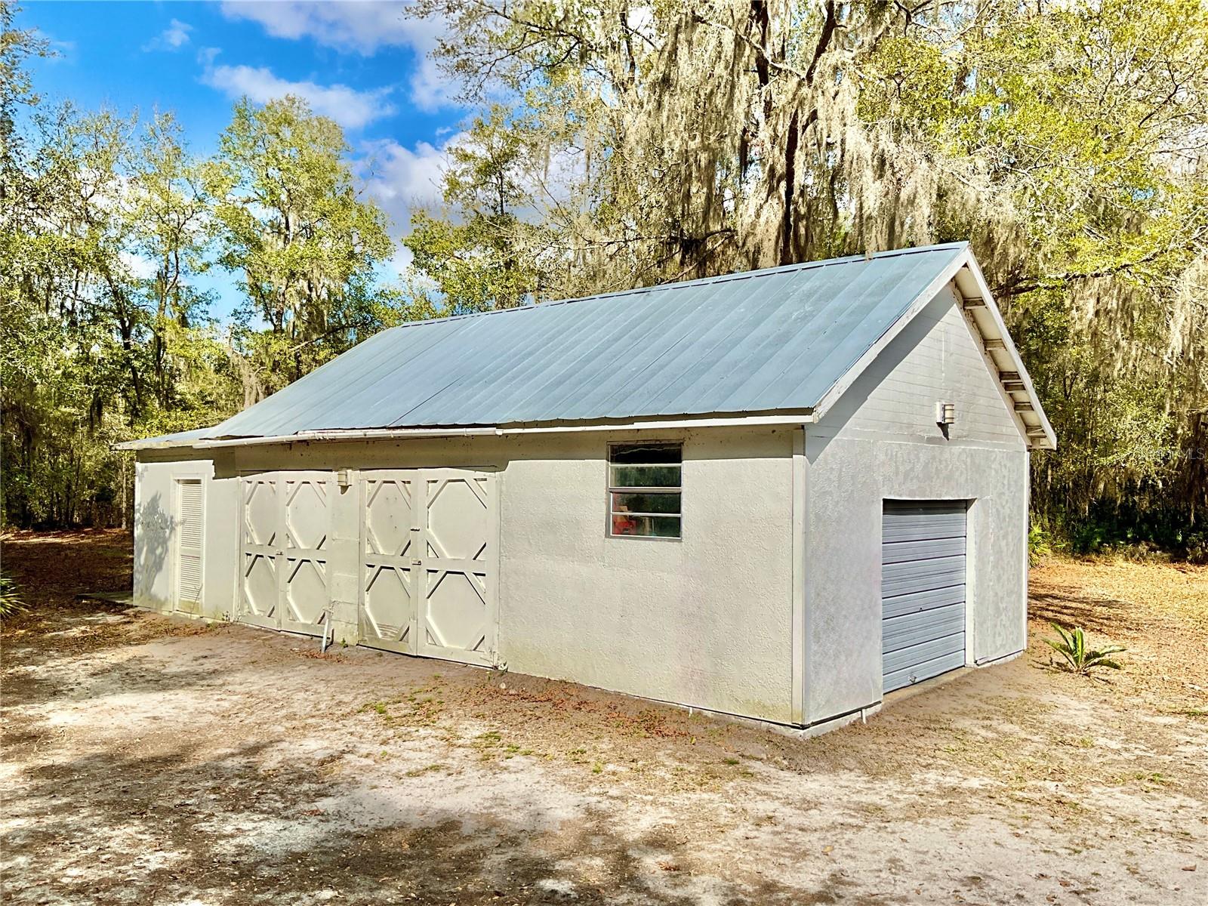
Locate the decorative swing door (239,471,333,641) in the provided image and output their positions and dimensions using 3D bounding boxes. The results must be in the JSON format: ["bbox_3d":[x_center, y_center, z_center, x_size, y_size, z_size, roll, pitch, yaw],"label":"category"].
[{"bbox_3d":[-4.357,1.349,13.827,2.310,2.140,0.080,-1,-2,42],"label":"decorative swing door"}]

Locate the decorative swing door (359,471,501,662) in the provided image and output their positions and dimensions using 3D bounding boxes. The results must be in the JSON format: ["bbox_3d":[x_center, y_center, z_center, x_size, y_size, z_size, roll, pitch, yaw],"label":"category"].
[{"bbox_3d":[-2.088,1.289,11.813,2.540,2.170,0.080,-1,-2,42],"label":"decorative swing door"}]

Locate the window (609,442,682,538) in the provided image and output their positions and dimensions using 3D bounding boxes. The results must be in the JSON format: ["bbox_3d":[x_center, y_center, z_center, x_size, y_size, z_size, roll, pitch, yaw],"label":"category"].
[{"bbox_3d":[0.392,0.358,9.651,0.920,0.930,0.090,-1,-2,42],"label":"window"}]

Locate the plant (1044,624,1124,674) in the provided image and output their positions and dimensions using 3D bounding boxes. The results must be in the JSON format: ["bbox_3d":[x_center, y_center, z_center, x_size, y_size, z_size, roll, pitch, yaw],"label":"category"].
[{"bbox_3d":[5.435,2.221,11.453,0.800,0.520,0.800,-1,-2,42],"label":"plant"}]

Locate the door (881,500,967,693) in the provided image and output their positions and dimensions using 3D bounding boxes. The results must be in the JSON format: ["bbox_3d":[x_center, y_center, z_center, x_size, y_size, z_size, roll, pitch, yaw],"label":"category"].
[{"bbox_3d":[3.293,1.424,10.521,0.080,1.900,2.260,-1,-2,42],"label":"door"}]

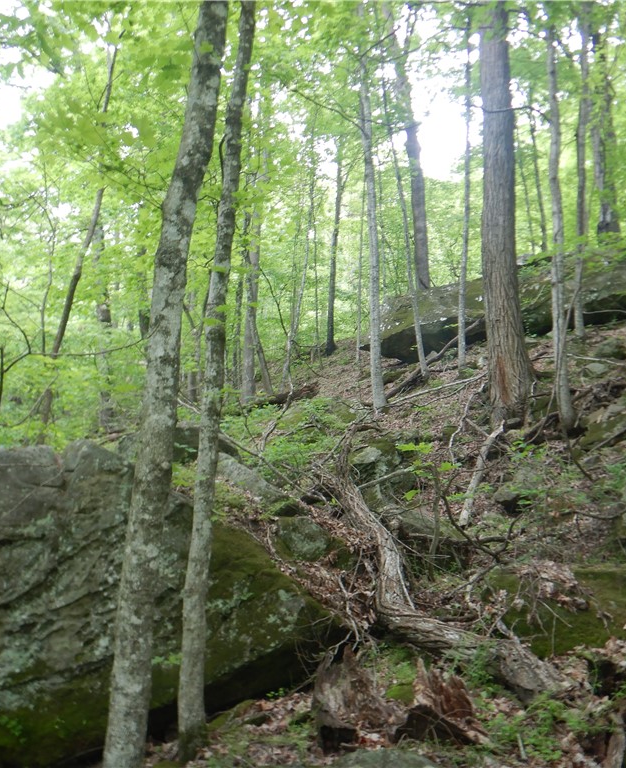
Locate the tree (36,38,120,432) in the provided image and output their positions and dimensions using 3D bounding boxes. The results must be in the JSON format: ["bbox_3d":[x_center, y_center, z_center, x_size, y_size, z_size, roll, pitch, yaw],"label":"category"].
[{"bbox_3d":[-3.898,-2.593,11.885,0.240,6.864,0.240,10,-7,-20],"label":"tree"}]

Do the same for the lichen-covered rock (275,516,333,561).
[{"bbox_3d":[-0.075,1.371,6.300,0.500,0.360,0.420,0,-6,0],"label":"lichen-covered rock"}]

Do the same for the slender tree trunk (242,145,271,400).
[{"bbox_3d":[-0.972,-1.987,12.463,0.250,4.645,0.250,3,-7,-5],"label":"slender tree trunk"}]

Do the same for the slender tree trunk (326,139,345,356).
[{"bbox_3d":[0.490,-2.961,15.072,0.200,4.813,0.200,3,-6,1],"label":"slender tree trunk"}]

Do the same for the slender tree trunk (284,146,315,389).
[{"bbox_3d":[-0.236,-2.081,12.646,0.180,4.374,0.180,7,-6,-2],"label":"slender tree trunk"}]

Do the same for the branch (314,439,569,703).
[{"bbox_3d":[0.739,1.323,6.507,0.750,0.400,4.427,2,15,-17],"label":"branch"}]

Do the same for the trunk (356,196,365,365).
[{"bbox_3d":[0.906,-2.014,13.392,0.090,3.401,0.090,2,-7,4],"label":"trunk"}]

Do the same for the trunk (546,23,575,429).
[{"bbox_3d":[3.164,-2.119,9.104,0.180,5.377,0.180,-2,-7,20],"label":"trunk"}]

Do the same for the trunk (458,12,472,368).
[{"bbox_3d":[2.611,-3.294,12.150,0.130,6.185,0.130,1,-7,12],"label":"trunk"}]

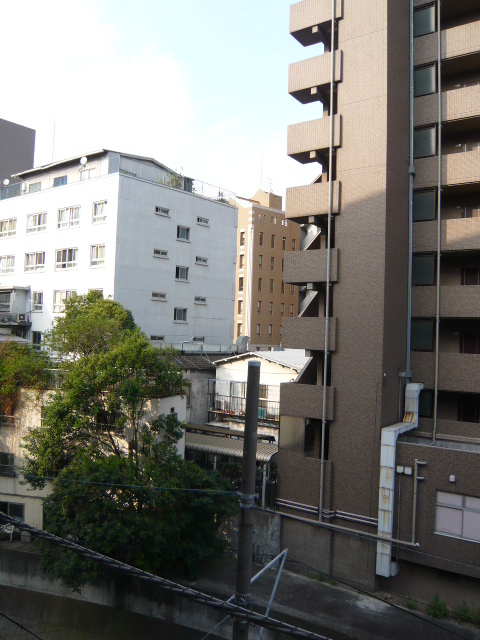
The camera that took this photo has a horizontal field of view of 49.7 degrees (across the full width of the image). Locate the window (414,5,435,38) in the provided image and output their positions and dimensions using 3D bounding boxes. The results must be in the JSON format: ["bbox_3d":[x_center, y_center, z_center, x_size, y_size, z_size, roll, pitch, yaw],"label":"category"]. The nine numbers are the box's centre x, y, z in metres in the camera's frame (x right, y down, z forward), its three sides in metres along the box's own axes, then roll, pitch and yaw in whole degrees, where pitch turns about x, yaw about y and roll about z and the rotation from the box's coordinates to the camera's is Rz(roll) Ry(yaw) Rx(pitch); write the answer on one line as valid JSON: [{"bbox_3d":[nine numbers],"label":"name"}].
[{"bbox_3d":[8.230,-13.353,23.119,0.973,1.346,0.120,0,-3,33],"label":"window"}]

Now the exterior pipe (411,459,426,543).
[{"bbox_3d":[6.674,6.788,19.319,0.492,3.035,0.170,0,-3,33],"label":"exterior pipe"}]

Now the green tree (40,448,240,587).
[{"bbox_3d":[-4.358,8.401,21.800,7.500,5.500,5.000,0,-3,33],"label":"green tree"}]

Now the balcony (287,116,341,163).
[{"bbox_3d":[3.590,-7.976,23.079,2.537,1.380,1.400,0,-3,34],"label":"balcony"}]

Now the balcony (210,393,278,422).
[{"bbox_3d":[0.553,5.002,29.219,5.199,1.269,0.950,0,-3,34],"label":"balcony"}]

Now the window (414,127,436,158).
[{"bbox_3d":[8.130,-7.809,22.839,0.960,1.325,0.120,0,-3,33],"label":"window"}]

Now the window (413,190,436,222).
[{"bbox_3d":[8.152,-5.105,22.934,1.160,1.550,0.150,0,-3,34],"label":"window"}]

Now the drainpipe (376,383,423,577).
[{"bbox_3d":[6.552,6.326,21.220,0.630,7.414,3.356,0,-3,34],"label":"drainpipe"}]

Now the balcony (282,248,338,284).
[{"bbox_3d":[3.419,-2.250,22.850,2.537,1.380,1.400,0,-3,34],"label":"balcony"}]

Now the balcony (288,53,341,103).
[{"bbox_3d":[3.664,-10.780,23.194,2.537,1.380,1.400,0,-3,34],"label":"balcony"}]

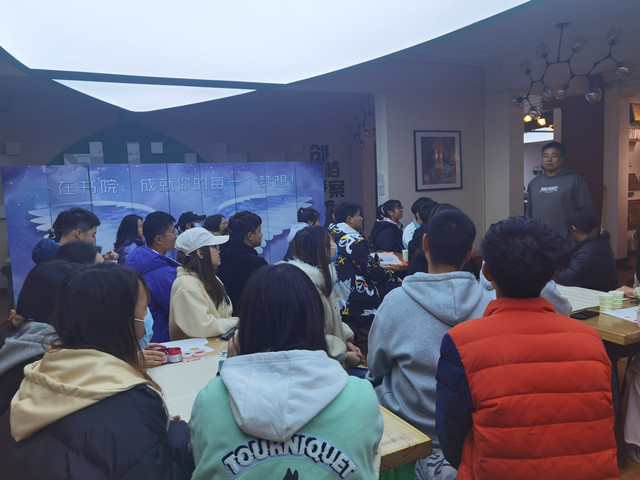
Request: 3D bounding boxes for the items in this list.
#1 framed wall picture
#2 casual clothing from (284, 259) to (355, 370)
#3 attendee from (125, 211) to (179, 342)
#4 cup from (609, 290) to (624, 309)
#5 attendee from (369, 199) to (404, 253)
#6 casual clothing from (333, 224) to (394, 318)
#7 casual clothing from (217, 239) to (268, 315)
[{"bbox_3d":[1.424,-0.952,6.000,0.660,0.710,0.030,-4,5,-22],"label":"framed wall picture"},{"bbox_3d":[-0.018,0.386,2.550,0.420,0.600,0.450,-4,5,-23],"label":"casual clothing"},{"bbox_3d":[-0.838,0.488,3.007,0.680,1.280,0.500,-4,5,-22],"label":"attendee"},{"bbox_3d":[1.497,0.300,2.520,0.076,0.083,0.076,-2,5,0],"label":"cup"},{"bbox_3d":[0.796,0.227,5.333,0.650,1.250,0.480,-2,5,8],"label":"attendee"},{"bbox_3d":[0.316,0.232,3.800,0.460,0.700,0.500,-3,5,-12],"label":"casual clothing"},{"bbox_3d":[-0.478,0.311,3.200,0.420,0.640,0.500,-4,5,-23],"label":"casual clothing"}]

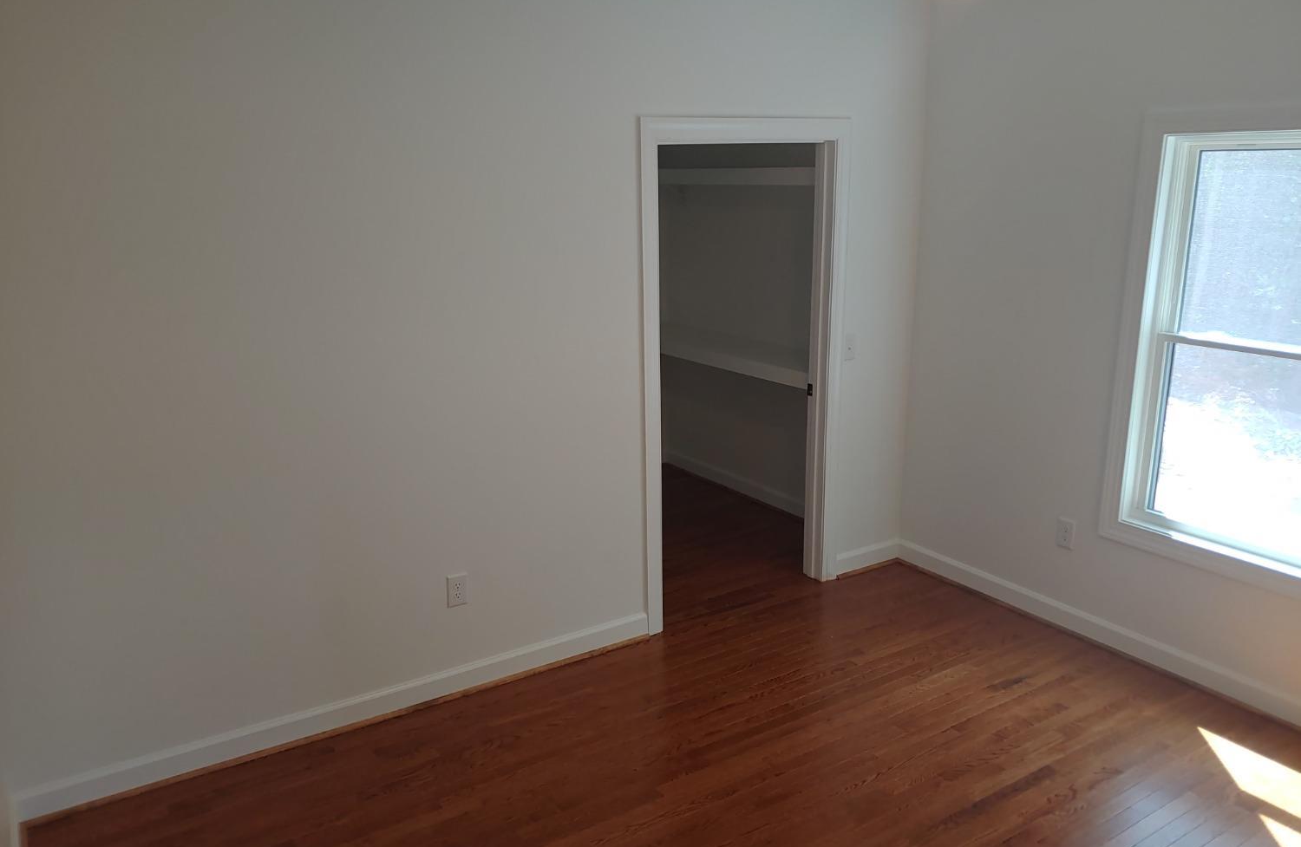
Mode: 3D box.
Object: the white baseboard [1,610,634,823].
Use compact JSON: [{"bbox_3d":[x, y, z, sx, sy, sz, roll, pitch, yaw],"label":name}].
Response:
[{"bbox_3d":[-0.987,1.025,3.447,2.290,0.116,0.020,-9,17,-30],"label":"white baseboard"}]

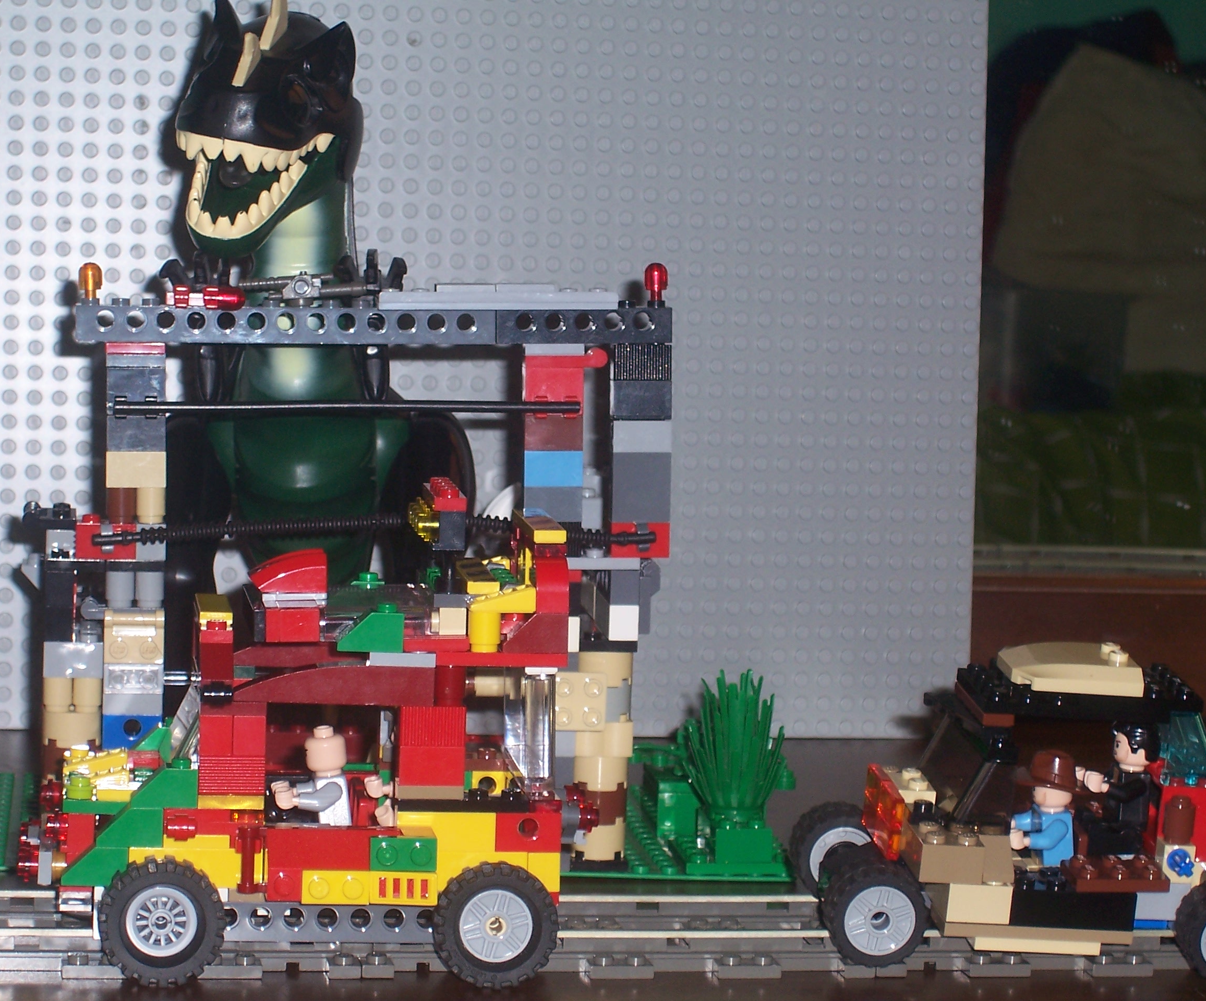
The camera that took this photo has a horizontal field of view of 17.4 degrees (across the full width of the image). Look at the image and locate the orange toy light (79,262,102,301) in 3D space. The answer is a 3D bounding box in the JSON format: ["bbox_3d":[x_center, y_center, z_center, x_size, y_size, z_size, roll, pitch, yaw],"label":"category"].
[{"bbox_3d":[-0.136,-0.058,1.043,0.006,0.011,0.006,1,6,-9],"label":"orange toy light"}]

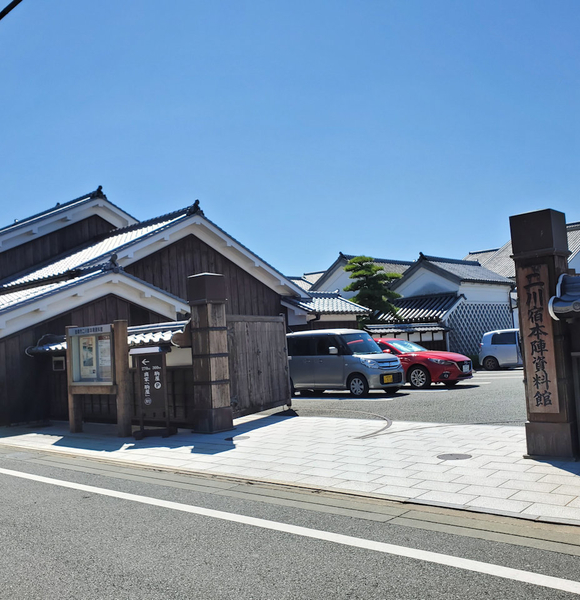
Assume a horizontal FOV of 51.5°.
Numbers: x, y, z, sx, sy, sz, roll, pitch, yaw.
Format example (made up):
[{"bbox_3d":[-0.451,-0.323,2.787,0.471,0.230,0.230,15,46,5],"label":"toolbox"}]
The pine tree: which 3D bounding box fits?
[{"bbox_3d":[3.463,0.673,25.197,2.350,5.155,2.350,-3,-4,0],"label":"pine tree"}]

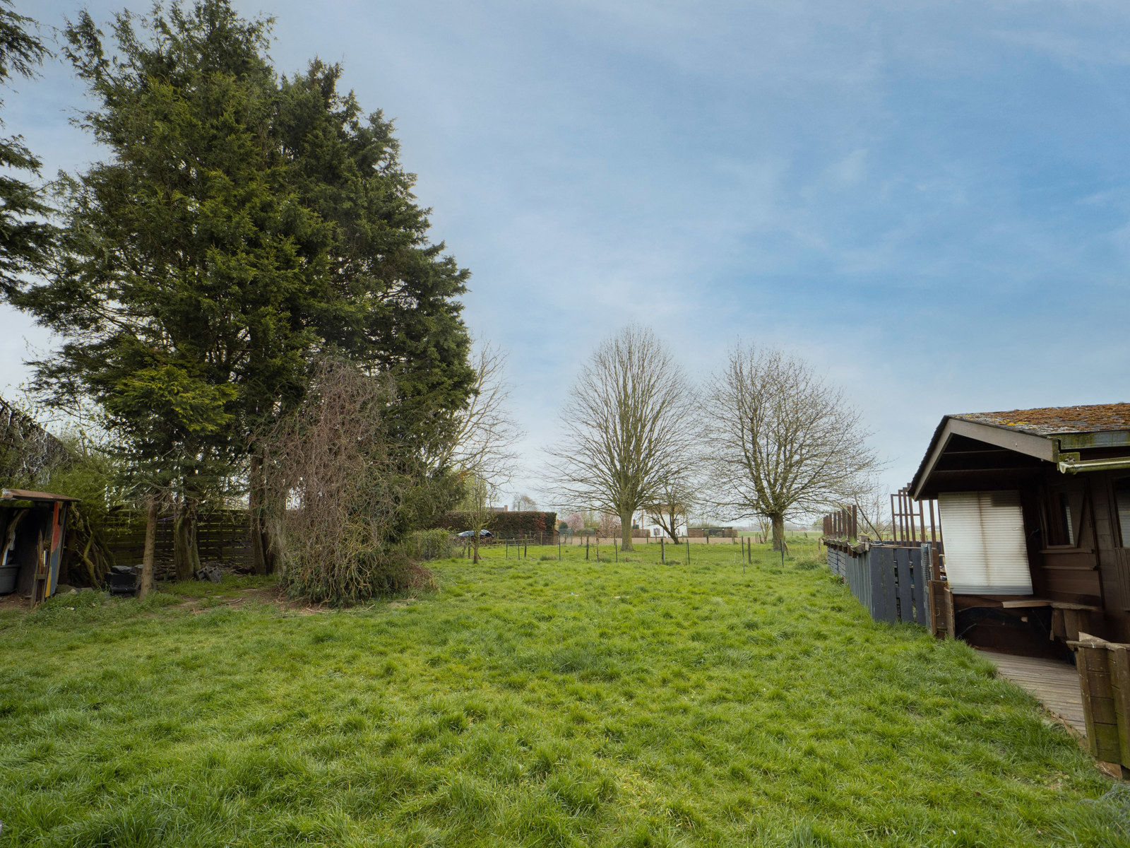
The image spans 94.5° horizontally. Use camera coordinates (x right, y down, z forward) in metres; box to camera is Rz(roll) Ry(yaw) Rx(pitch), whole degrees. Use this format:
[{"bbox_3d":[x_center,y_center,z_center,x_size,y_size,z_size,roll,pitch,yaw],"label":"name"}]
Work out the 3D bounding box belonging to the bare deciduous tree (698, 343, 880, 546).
[{"bbox_3d":[14.737,1.293,33.857,11.560,13.570,11.210,0,-11,0],"label":"bare deciduous tree"}]

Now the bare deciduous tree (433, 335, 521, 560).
[{"bbox_3d":[-3.955,0.994,22.716,4.190,9.790,4.460,0,-11,0],"label":"bare deciduous tree"}]

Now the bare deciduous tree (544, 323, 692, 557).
[{"bbox_3d":[3.676,0.646,33.981,9.940,14.890,9.640,0,-11,0],"label":"bare deciduous tree"}]

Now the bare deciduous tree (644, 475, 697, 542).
[{"bbox_3d":[9.275,7.453,45.917,4.660,5.980,4.850,0,-11,0],"label":"bare deciduous tree"}]

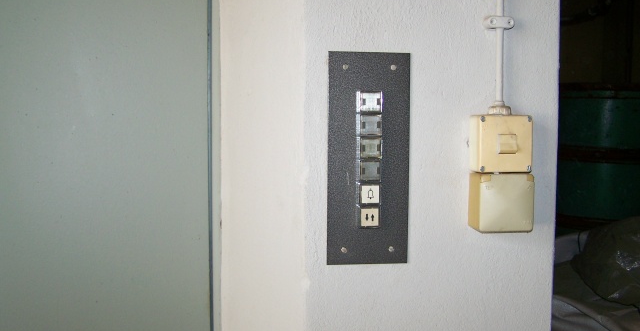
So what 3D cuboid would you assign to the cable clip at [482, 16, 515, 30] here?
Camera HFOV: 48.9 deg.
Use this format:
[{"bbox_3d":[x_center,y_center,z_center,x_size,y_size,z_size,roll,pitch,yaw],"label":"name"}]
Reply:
[{"bbox_3d":[0.211,-0.167,0.829,0.031,0.015,0.018,0,4,-7],"label":"cable clip"}]

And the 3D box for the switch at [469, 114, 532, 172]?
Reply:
[{"bbox_3d":[0.214,-0.026,0.830,0.066,0.067,0.038,0,4,-7],"label":"switch"}]

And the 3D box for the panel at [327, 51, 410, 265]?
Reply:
[{"bbox_3d":[0.058,-0.008,0.824,0.097,0.249,0.012,0,4,-7],"label":"panel"}]

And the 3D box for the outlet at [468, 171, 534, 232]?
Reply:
[{"bbox_3d":[0.215,0.043,0.833,0.066,0.068,0.042,0,4,-7],"label":"outlet"}]

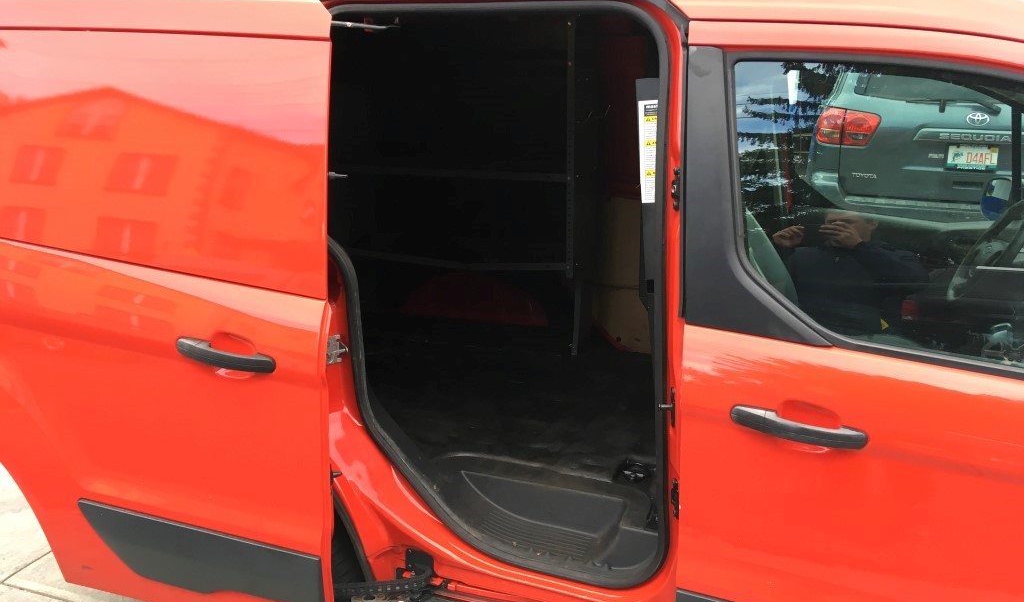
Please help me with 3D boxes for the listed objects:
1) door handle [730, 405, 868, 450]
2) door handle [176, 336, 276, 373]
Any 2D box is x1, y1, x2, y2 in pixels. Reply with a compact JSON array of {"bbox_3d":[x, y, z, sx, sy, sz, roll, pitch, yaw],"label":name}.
[{"bbox_3d":[0.522,0.230,1.567,0.238,0.036,0.047,8,18,17],"label":"door handle"},{"bbox_3d":[-0.600,0.113,1.774,0.238,0.036,0.047,8,18,17],"label":"door handle"}]

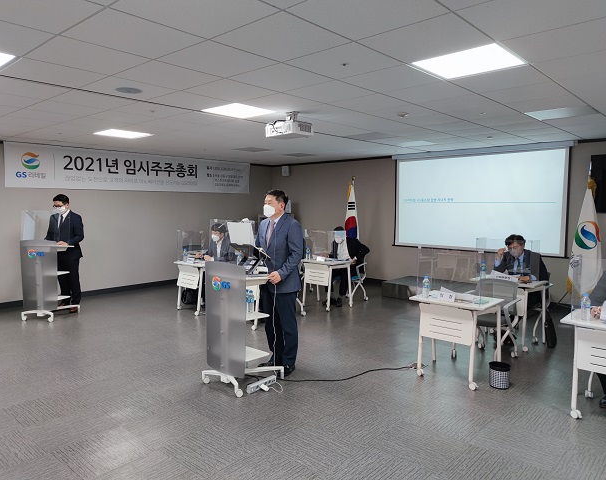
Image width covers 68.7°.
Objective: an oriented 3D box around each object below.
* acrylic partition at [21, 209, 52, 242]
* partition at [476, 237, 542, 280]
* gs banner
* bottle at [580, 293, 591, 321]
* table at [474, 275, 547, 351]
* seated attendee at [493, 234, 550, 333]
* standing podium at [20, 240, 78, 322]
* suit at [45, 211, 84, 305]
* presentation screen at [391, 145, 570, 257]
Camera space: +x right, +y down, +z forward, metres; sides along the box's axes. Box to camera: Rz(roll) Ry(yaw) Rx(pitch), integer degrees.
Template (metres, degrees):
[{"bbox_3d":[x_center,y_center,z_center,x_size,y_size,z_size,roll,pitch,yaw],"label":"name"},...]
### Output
[{"bbox_3d":[-3.635,-0.163,6.300,0.580,0.510,0.270,2,5,17],"label":"acrylic partition"},{"bbox_3d":[2.454,0.259,5.338,0.620,0.510,0.340,4,6,44],"label":"partition"},{"bbox_3d":[-2.905,-1.293,8.579,0.012,0.690,4.880,4,6,44],"label":"gs banner"},{"bbox_3d":[2.250,0.527,3.515,0.066,0.214,0.066,4,6,44],"label":"bottle"},{"bbox_3d":[2.474,0.851,5.326,0.560,0.720,0.700,-4,6,-42],"label":"table"},{"bbox_3d":[2.694,0.570,5.510,0.600,1.250,0.800,4,6,42],"label":"seated attendee"},{"bbox_3d":[-3.685,0.581,6.519,0.580,1.120,0.640,1,5,15],"label":"standing podium"},{"bbox_3d":[-3.550,0.287,6.615,0.560,1.420,0.450,2,5,16],"label":"suit"},{"bbox_3d":[2.806,-0.624,7.514,2.930,1.640,0.050,4,6,44],"label":"presentation screen"}]

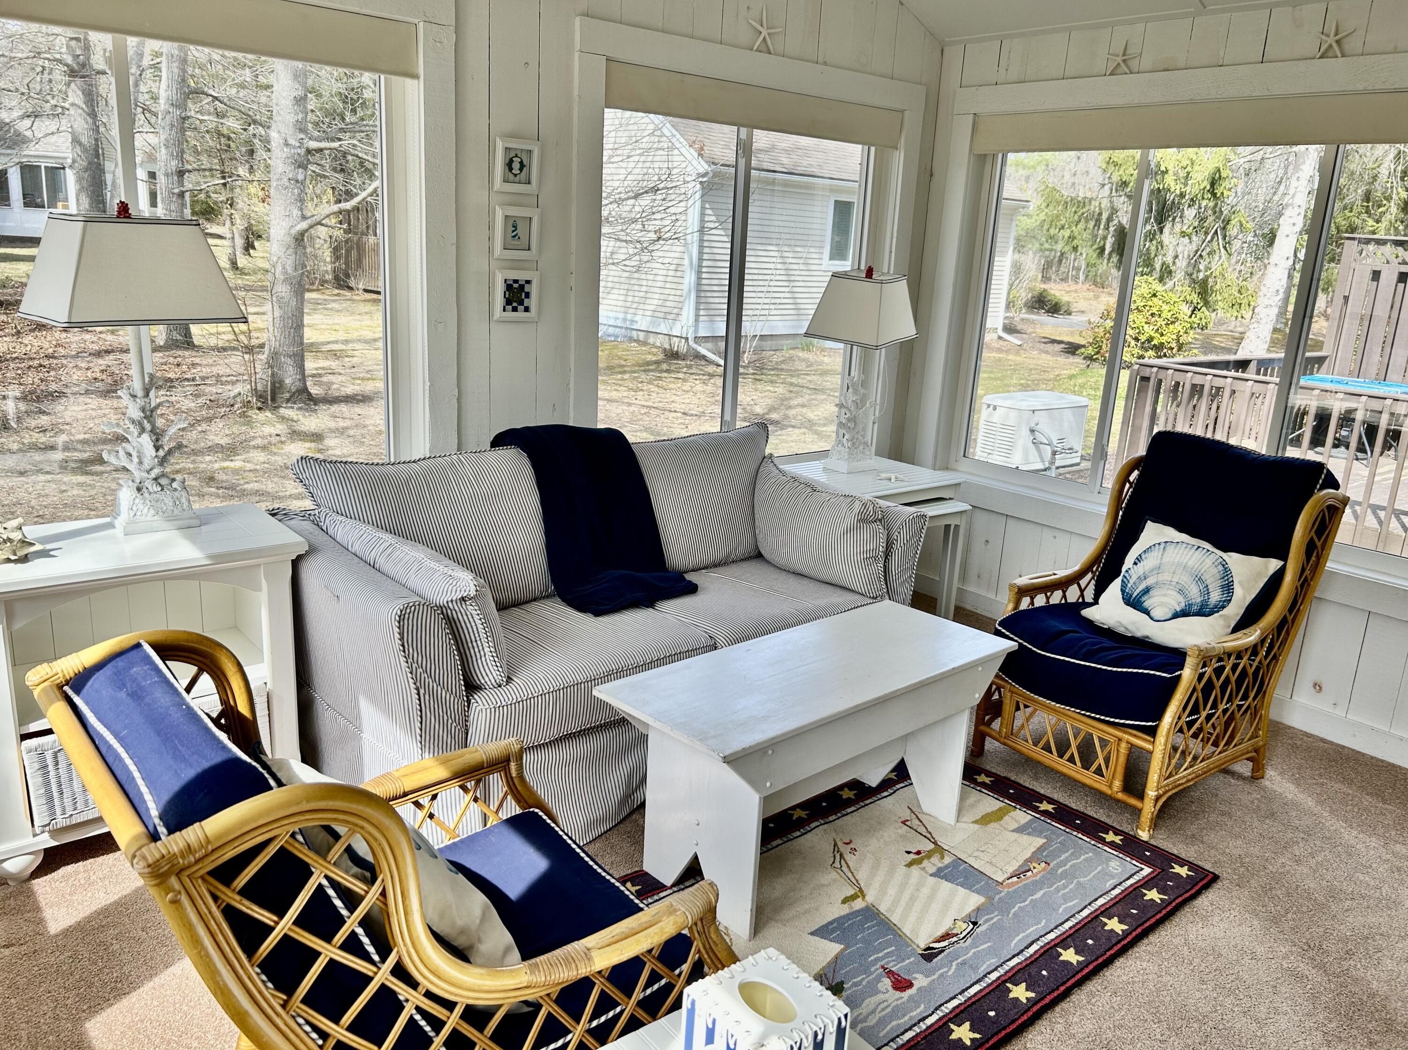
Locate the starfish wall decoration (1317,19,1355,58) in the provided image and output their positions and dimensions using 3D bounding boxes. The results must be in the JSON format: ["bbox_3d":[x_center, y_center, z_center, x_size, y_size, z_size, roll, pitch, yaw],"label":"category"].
[{"bbox_3d":[1.866,-1.438,3.126,0.018,0.102,0.095,-10,20,-40],"label":"starfish wall decoration"}]

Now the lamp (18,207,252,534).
[{"bbox_3d":[-1.294,-0.357,2.434,0.266,0.747,0.394,15,20,38],"label":"lamp"}]

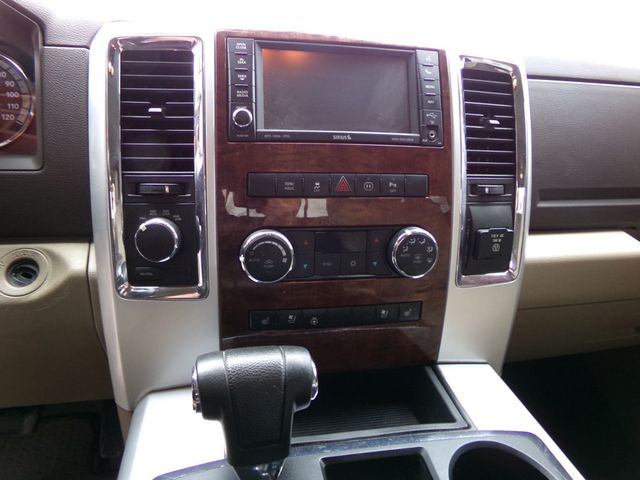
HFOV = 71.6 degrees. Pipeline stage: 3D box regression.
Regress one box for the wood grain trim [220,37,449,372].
[{"bbox_3d":[0.018,-0.030,0.457,0.238,0.337,0.058,-1,7,-12],"label":"wood grain trim"}]

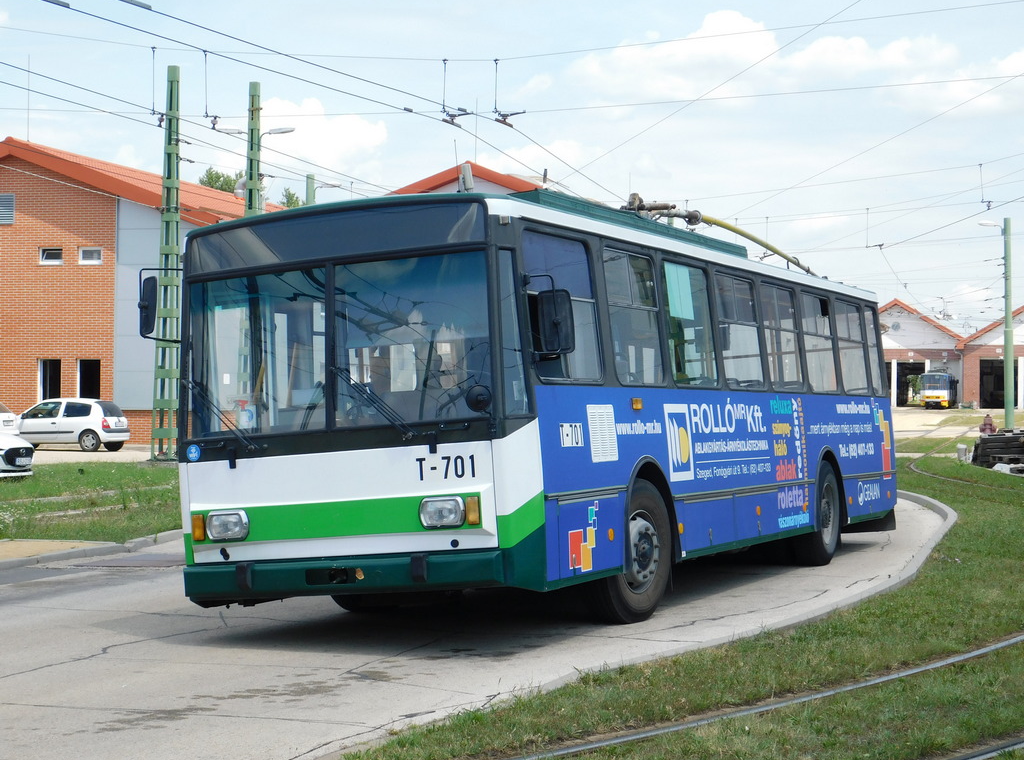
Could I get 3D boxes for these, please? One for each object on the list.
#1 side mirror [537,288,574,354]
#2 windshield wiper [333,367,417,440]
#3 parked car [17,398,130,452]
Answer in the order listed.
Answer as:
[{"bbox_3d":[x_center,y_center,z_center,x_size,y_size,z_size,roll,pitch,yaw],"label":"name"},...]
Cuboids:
[{"bbox_3d":[0.281,-0.373,12.479,0.205,0.410,0.090,-4,-3,-3],"label":"side mirror"},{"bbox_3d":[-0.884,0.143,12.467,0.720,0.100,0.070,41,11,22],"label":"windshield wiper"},{"bbox_3d":[-12.309,1.223,53.280,3.810,1.420,1.640,0,0,15],"label":"parked car"}]

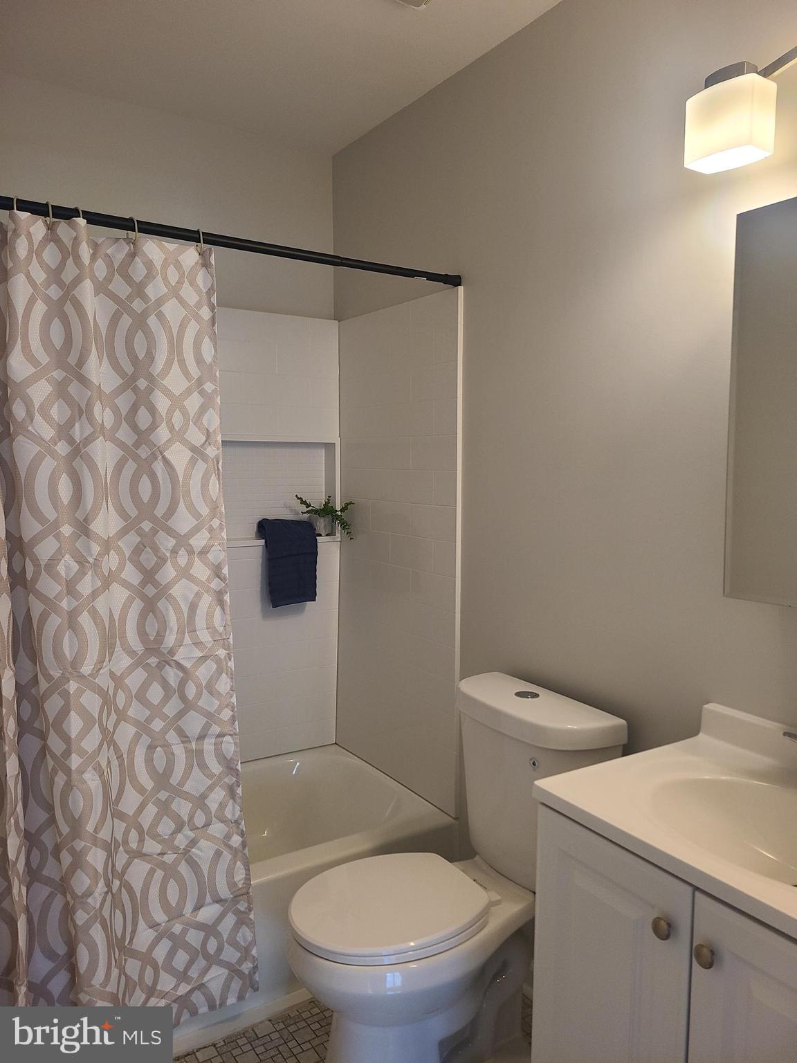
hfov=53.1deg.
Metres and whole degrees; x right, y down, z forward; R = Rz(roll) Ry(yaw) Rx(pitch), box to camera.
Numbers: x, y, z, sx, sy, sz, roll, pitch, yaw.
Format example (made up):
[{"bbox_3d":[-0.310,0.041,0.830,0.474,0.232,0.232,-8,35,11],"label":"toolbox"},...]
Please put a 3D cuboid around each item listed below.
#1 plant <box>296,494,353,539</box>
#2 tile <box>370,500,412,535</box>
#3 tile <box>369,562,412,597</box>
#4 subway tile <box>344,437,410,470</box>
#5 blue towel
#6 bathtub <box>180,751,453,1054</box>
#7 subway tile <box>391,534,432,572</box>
[{"bbox_3d":[-0.273,-0.048,2.803,0.165,0.155,0.180,-3,6,-33],"label":"plant"},{"bbox_3d":[-0.023,-0.044,2.577,0.010,0.100,0.245,-3,6,-33],"label":"tile"},{"bbox_3d":[-0.024,0.162,2.595,0.010,0.101,0.245,-3,6,-33],"label":"tile"},{"bbox_3d":[-0.070,-0.255,2.633,0.010,0.105,0.420,-3,6,-33],"label":"subway tile"},{"bbox_3d":[-0.384,0.102,2.759,0.195,0.300,0.125,-3,6,-33],"label":"blue towel"},{"bbox_3d":[-0.660,1.025,2.250,1.524,0.368,0.760,-3,6,-33],"label":"bathtub"},{"bbox_3d":[0.043,0.068,2.484,0.010,0.107,0.240,-3,6,-33],"label":"subway tile"}]

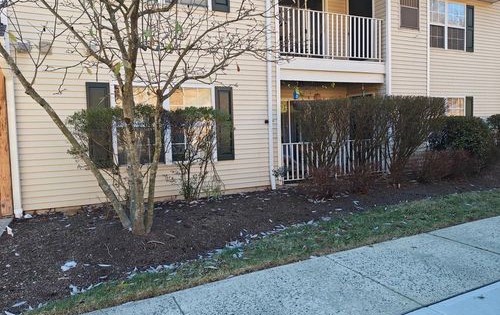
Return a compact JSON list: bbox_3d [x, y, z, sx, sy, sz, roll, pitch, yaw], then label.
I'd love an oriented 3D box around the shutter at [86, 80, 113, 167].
[{"bbox_3d":[-2.630,-0.552,6.334,0.378,1.476,0.040,-3,4,-25],"label":"shutter"}]

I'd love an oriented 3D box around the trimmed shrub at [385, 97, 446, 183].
[{"bbox_3d":[3.873,-0.422,8.449,1.250,1.953,1.050,-3,4,-25],"label":"trimmed shrub"}]

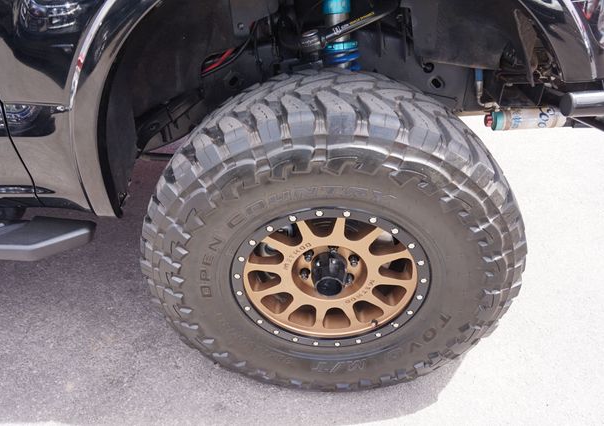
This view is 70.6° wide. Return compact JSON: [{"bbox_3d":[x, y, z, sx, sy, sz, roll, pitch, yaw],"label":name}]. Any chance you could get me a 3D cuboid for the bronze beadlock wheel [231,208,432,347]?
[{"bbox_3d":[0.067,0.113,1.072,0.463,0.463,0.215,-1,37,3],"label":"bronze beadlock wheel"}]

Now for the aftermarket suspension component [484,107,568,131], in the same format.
[{"bbox_3d":[0.686,-0.290,1.310,0.235,0.064,0.064,-2,37,10],"label":"aftermarket suspension component"}]

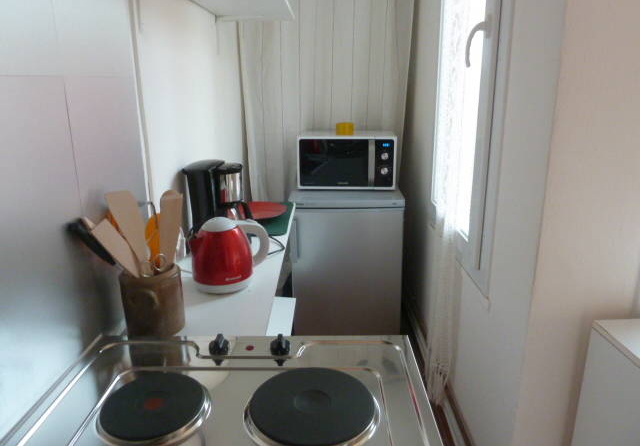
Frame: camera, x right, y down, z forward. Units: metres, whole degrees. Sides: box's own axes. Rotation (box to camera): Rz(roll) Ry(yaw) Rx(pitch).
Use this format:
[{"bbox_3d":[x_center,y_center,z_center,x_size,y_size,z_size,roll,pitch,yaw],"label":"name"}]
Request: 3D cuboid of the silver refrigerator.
[{"bbox_3d":[0.135,0.214,2.576,0.547,0.850,0.575,0,16,1],"label":"silver refrigerator"}]

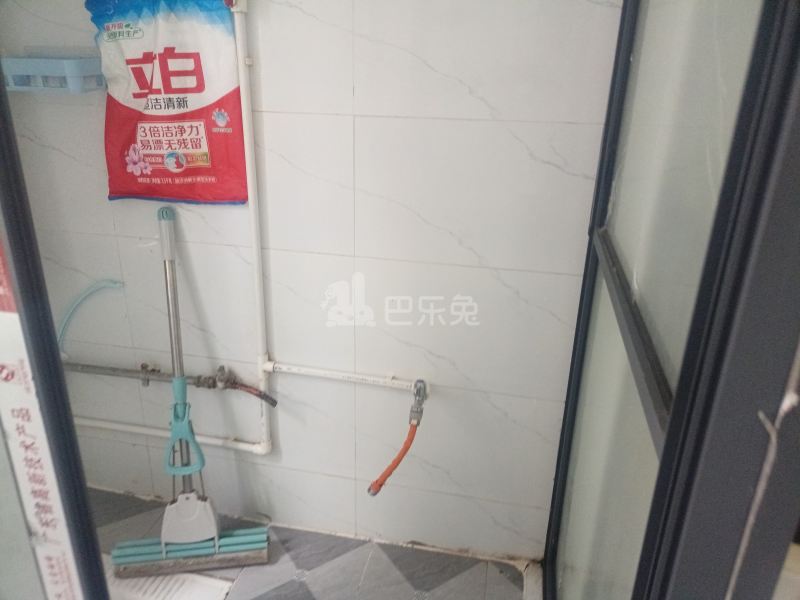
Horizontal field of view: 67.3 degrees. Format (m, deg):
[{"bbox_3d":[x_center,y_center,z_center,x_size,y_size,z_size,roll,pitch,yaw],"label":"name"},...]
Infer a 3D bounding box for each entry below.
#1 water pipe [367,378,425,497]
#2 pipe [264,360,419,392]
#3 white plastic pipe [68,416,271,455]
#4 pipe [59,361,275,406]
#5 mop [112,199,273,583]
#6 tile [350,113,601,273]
[{"bbox_3d":[-0.007,0.326,1.412,0.127,0.300,0.105,6,21,11],"label":"water pipe"},{"bbox_3d":[-0.142,0.181,1.429,0.382,0.028,0.030,6,21,11],"label":"pipe"},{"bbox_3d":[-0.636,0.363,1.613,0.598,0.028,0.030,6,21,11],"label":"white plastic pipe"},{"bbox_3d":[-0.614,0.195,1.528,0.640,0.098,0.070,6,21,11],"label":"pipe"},{"bbox_3d":[-0.533,0.222,1.461,0.370,0.907,0.110,-2,12,-8],"label":"mop"},{"bbox_3d":[0.173,-0.212,1.239,0.550,0.300,0.010,6,21,11],"label":"tile"}]

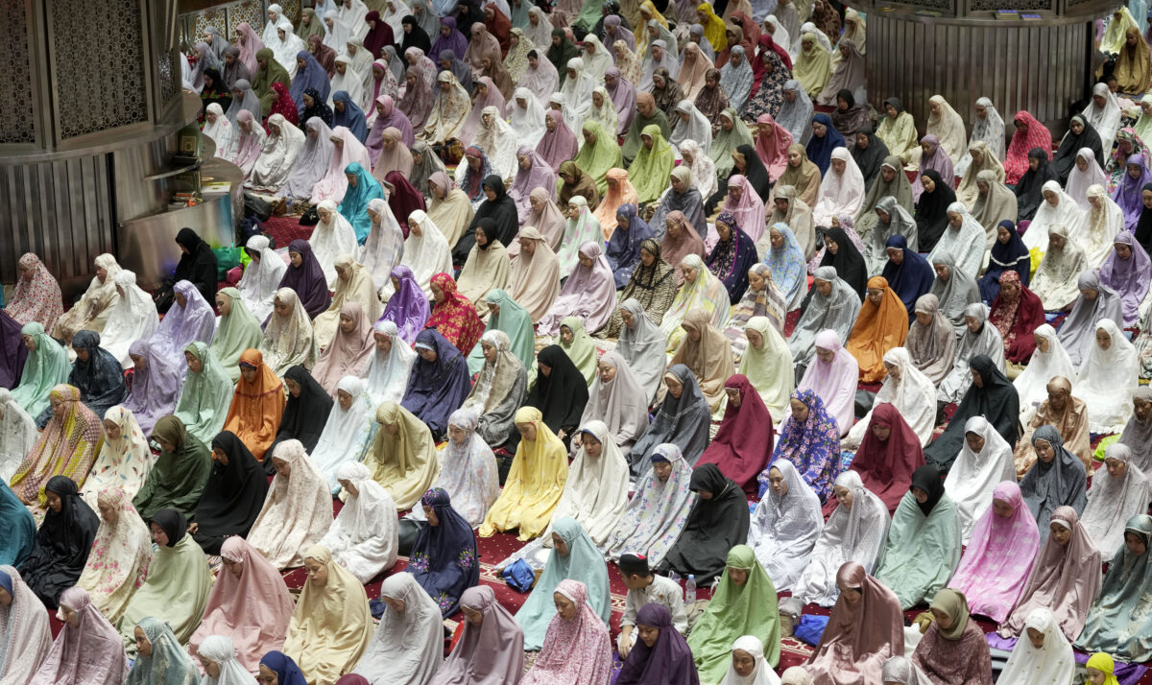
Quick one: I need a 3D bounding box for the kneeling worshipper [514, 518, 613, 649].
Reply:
[{"bbox_3d":[-0.088,1.490,14.475,0.514,0.786,0.682,11,22,31],"label":"kneeling worshipper"}]

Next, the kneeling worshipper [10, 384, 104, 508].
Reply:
[{"bbox_3d":[-3.951,0.718,16.911,0.523,0.822,0.715,12,23,34],"label":"kneeling worshipper"}]

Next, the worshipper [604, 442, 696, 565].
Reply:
[{"bbox_3d":[0.536,1.126,16.464,0.542,0.810,0.714,10,21,29],"label":"worshipper"}]

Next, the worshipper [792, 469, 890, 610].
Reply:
[{"bbox_3d":[1.795,1.247,15.055,0.550,0.813,0.751,10,22,30],"label":"worshipper"}]

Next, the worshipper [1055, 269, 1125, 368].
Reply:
[{"bbox_3d":[4.311,-0.225,18.741,0.530,0.790,0.697,10,22,30],"label":"worshipper"}]

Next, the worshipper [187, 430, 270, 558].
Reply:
[{"bbox_3d":[-2.511,1.006,16.006,0.496,0.807,0.650,10,21,29],"label":"worshipper"}]

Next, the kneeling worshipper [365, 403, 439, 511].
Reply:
[{"bbox_3d":[-1.360,0.790,16.918,0.500,0.760,0.680,9,20,29],"label":"kneeling worshipper"}]

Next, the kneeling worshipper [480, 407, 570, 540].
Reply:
[{"bbox_3d":[-0.349,0.875,16.466,0.510,0.830,0.720,7,19,24],"label":"kneeling worshipper"}]

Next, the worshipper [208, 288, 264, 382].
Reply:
[{"bbox_3d":[-2.894,-0.089,18.762,0.488,0.781,0.636,10,22,30],"label":"worshipper"}]

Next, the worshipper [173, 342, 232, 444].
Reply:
[{"bbox_3d":[-3.027,0.382,18.227,0.470,0.820,0.640,8,19,26],"label":"worshipper"}]

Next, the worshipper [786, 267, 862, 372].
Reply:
[{"bbox_3d":[2.195,-0.272,20.029,0.500,0.810,0.720,11,21,34],"label":"worshipper"}]

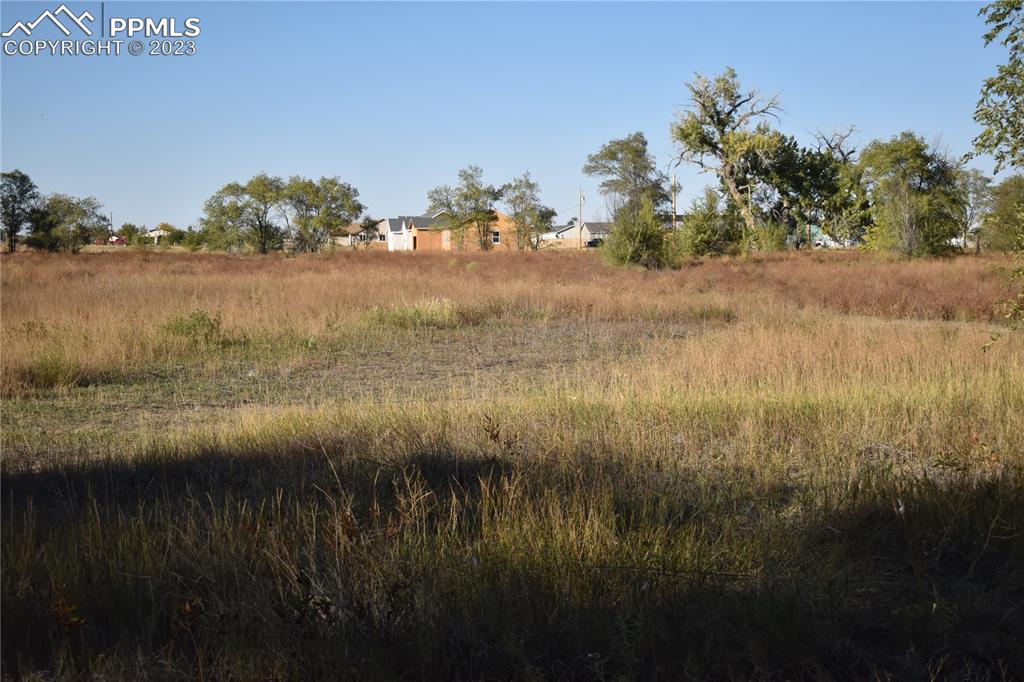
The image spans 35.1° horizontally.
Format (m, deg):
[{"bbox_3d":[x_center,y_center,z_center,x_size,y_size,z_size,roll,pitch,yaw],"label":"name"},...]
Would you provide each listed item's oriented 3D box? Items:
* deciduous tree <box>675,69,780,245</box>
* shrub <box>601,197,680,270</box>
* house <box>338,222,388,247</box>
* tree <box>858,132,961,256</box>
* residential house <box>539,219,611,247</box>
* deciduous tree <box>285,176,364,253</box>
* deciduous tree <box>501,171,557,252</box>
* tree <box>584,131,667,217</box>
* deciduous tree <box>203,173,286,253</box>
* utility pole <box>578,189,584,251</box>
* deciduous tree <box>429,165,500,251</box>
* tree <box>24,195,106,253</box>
[{"bbox_3d":[21.940,-18.430,165.000,11.200,18.630,10.640,0,4,0],"label":"deciduous tree"},{"bbox_3d":[7.410,-6.100,92.000,4.540,3.970,4.310,0,4,0],"label":"shrub"},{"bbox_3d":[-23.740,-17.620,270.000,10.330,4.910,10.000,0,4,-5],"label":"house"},{"bbox_3d":[35.070,-12.880,143.000,9.000,11.030,8.550,0,4,0],"label":"tree"},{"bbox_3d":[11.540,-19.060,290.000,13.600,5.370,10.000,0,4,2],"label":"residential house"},{"bbox_3d":[-20.250,-13.630,175.000,8.640,8.260,8.210,0,4,0],"label":"deciduous tree"},{"bbox_3d":[2.000,-14.730,185.000,6.160,9.020,6.160,0,4,0],"label":"deciduous tree"},{"bbox_3d":[9.660,-12.600,138.000,7.320,10.300,6.960,0,4,0],"label":"tree"},{"bbox_3d":[-28.880,-13.850,175.000,9.070,8.690,8.620,0,4,0],"label":"deciduous tree"},{"bbox_3d":[10.720,-18.930,250.000,0.500,9.800,0.500,0,4,0],"label":"utility pole"},{"bbox_3d":[-5.420,-15.180,185.000,8.680,9.930,8.240,0,4,0],"label":"deciduous tree"},{"bbox_3d":[-48.100,-12.660,175.000,9.070,6.320,8.160,0,4,0],"label":"tree"}]

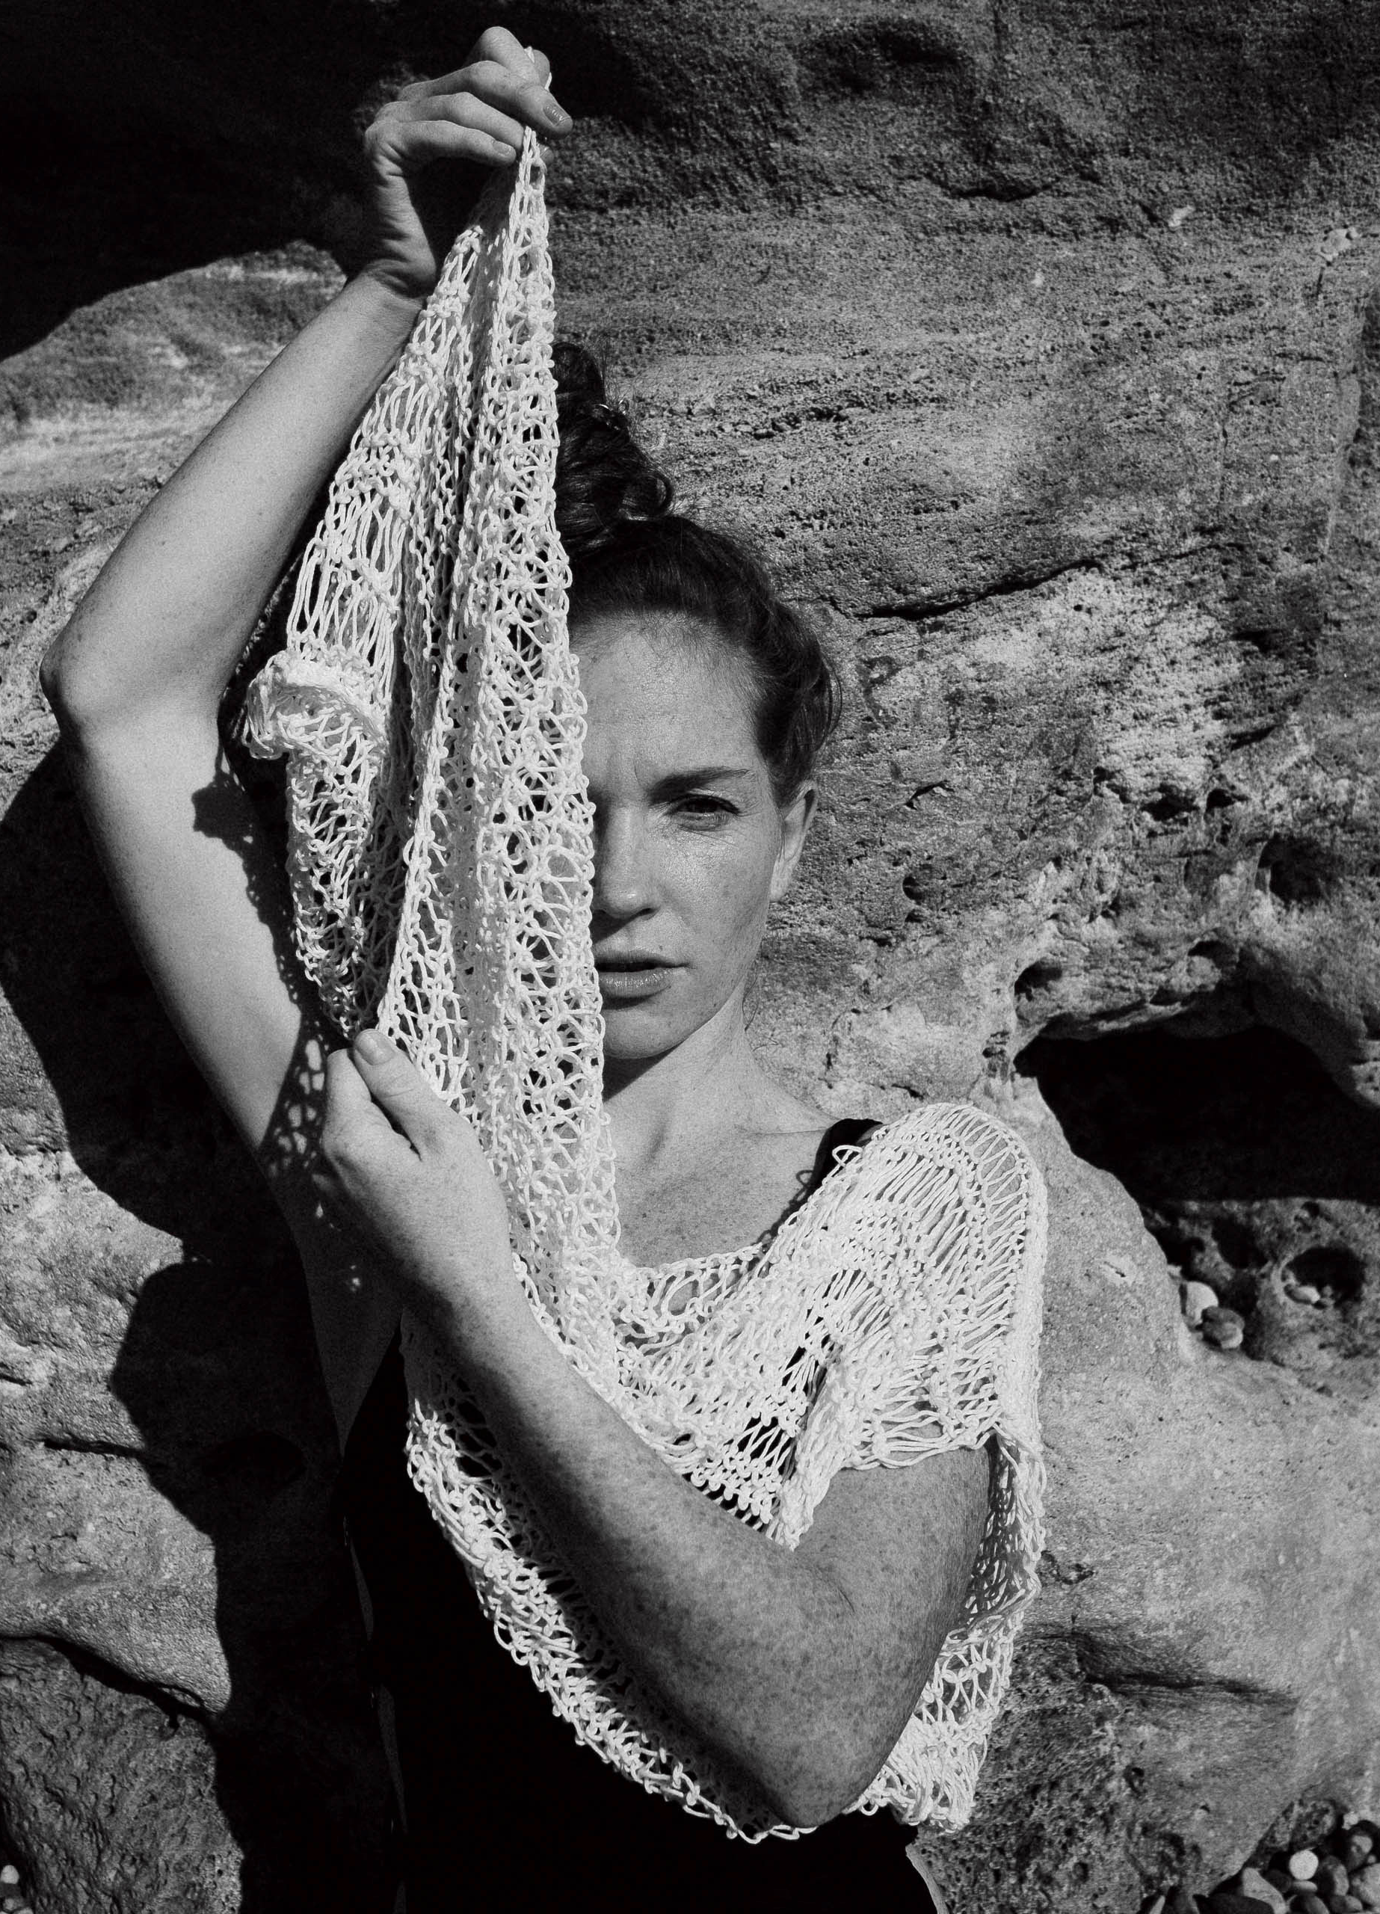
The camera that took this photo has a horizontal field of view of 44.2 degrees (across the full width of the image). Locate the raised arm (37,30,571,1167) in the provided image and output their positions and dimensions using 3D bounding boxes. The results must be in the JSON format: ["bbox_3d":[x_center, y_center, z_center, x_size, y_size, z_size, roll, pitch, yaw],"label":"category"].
[{"bbox_3d":[-0.190,-0.173,0.830,0.250,0.545,0.190,5,3,0],"label":"raised arm"}]

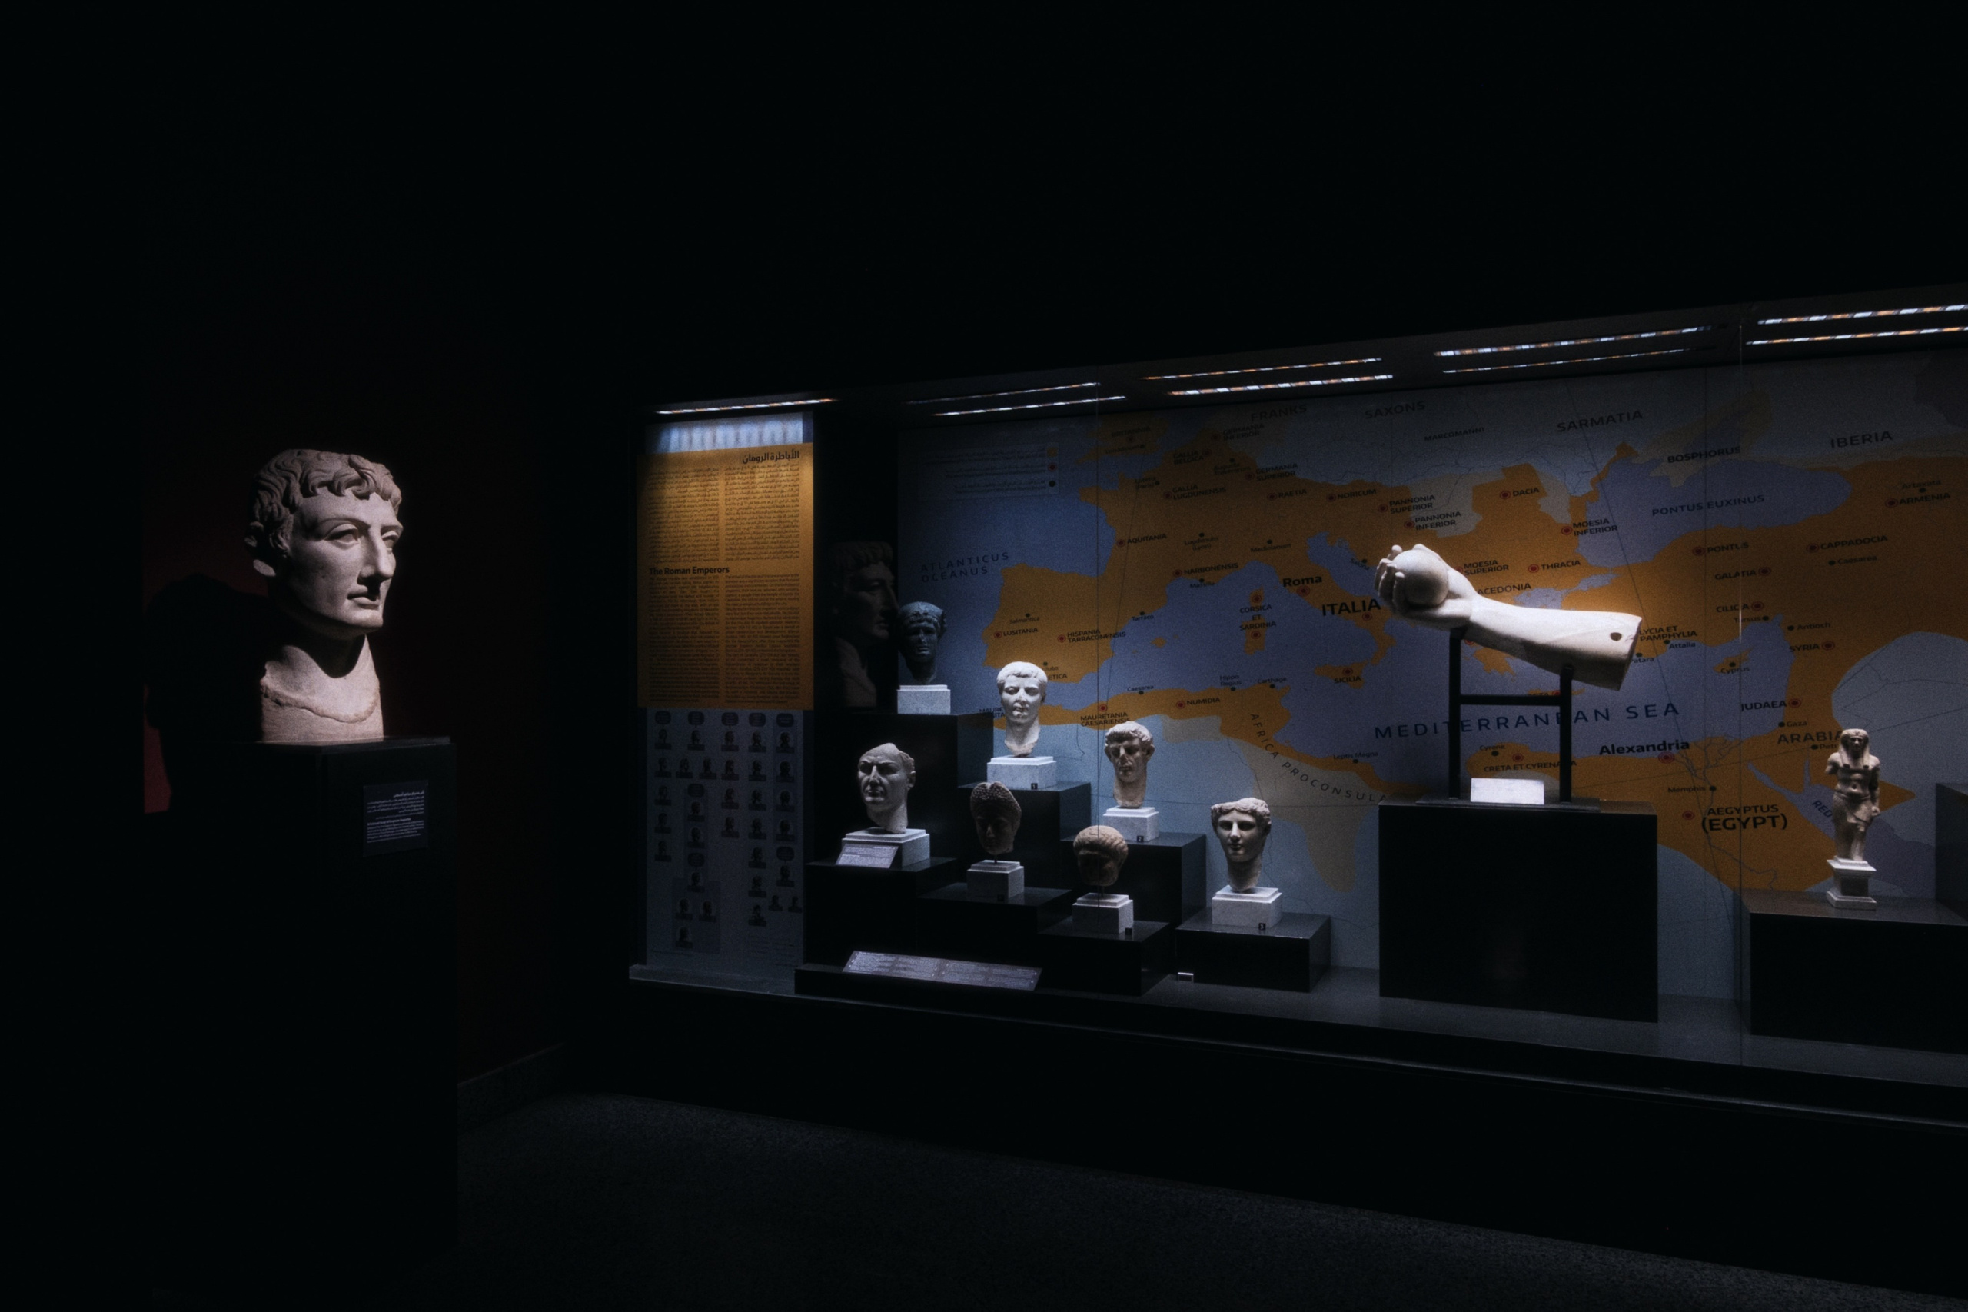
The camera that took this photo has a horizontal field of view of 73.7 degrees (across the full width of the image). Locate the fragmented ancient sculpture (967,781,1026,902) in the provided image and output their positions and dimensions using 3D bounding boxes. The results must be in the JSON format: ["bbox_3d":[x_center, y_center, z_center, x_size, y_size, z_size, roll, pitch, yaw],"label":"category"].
[{"bbox_3d":[0.041,0.640,4.609,0.185,0.404,0.201,0,0,20],"label":"fragmented ancient sculpture"}]

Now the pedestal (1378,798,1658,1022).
[{"bbox_3d":[1.712,0.789,4.230,0.798,0.614,0.345,0,0,22],"label":"pedestal"}]

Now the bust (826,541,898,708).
[{"bbox_3d":[-0.480,-0.121,5.150,0.310,0.645,0.290,0,0,23],"label":"bust"}]

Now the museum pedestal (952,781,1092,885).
[{"bbox_3d":[0.161,0.793,4.918,0.398,0.611,0.354,0,0,23],"label":"museum pedestal"}]

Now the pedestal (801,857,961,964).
[{"bbox_3d":[-0.371,0.929,4.797,0.440,0.352,0.338,0,0,22],"label":"pedestal"}]

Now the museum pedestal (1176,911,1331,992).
[{"bbox_3d":[0.939,1.011,4.553,0.445,0.170,0.426,0,0,23],"label":"museum pedestal"}]

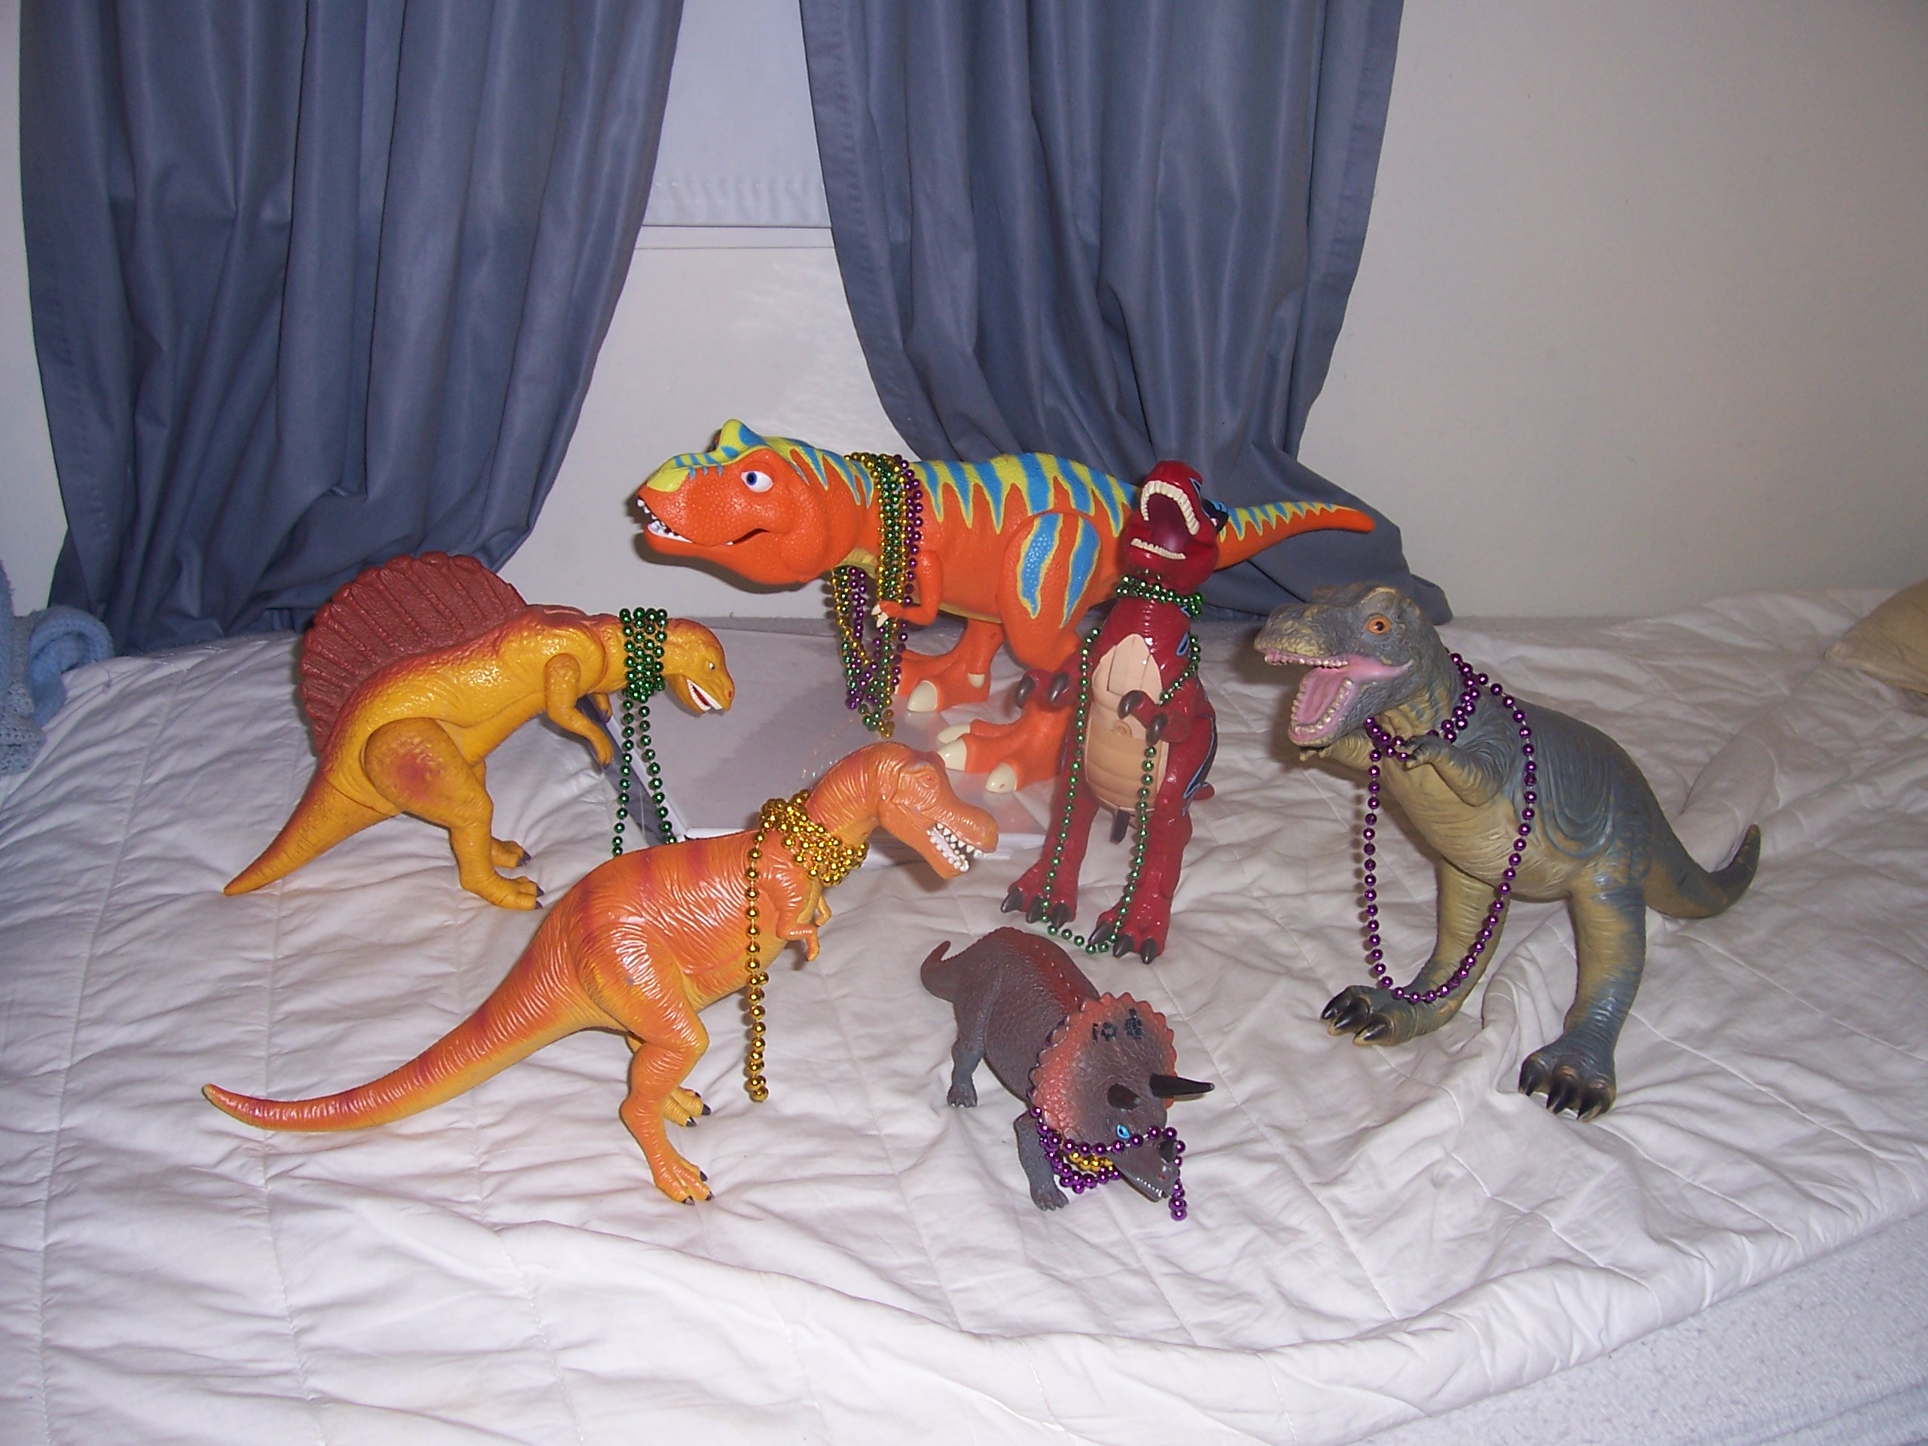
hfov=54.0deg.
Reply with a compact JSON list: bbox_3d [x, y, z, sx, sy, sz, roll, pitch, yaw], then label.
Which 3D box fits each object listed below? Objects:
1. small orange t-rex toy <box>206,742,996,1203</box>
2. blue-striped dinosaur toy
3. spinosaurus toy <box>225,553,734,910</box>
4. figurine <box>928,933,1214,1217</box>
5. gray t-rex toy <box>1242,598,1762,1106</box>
[{"bbox_3d":[-0.188,0.116,0.920,0.410,0.215,0.120,1,22,2],"label":"small orange t-rex toy"},{"bbox_3d":[0.043,-0.102,1.364,0.520,0.250,0.175,-6,22,-14],"label":"blue-striped dinosaur toy"},{"bbox_3d":[-0.308,0.003,1.190,0.335,0.225,0.105,-1,22,-3],"label":"spinosaurus toy"},{"bbox_3d":[0.041,0.158,0.970,0.100,0.100,0.235,-12,25,-28],"label":"figurine"},{"bbox_3d":[0.315,0.046,1.009,0.410,0.278,0.180,-18,28,-37],"label":"gray t-rex toy"}]

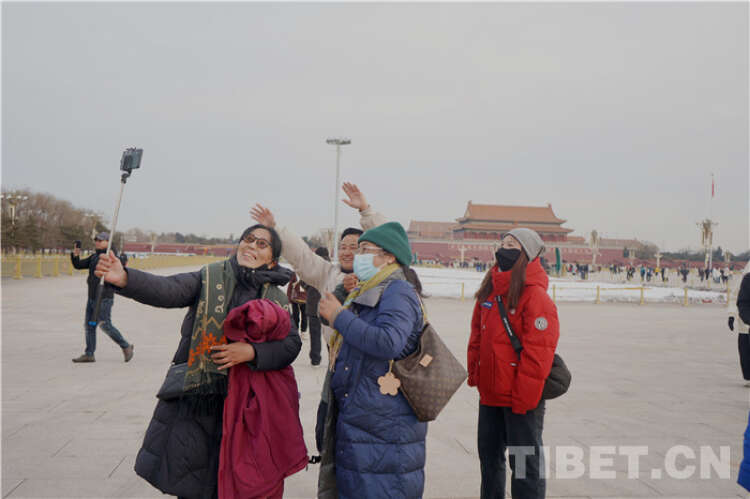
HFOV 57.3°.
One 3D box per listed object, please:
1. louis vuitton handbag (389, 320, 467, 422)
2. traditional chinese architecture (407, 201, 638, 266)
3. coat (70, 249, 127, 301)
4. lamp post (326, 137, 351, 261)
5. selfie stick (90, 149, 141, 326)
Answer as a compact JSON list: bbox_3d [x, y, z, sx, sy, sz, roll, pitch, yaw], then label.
[{"bbox_3d":[0.230,0.519,2.900,0.290,0.310,0.130,-36,15,-20],"label":"louis vuitton handbag"},{"bbox_3d":[77.076,-8.057,369.000,120.000,35.000,40.000,2,-1,-12],"label":"traditional chinese architecture"},{"bbox_3d":[-3.663,0.331,9.100,0.500,0.680,0.640,2,-1,-37],"label":"coat"},{"bbox_3d":[-7.109,-9.031,132.000,4.400,25.000,4.400,1,-1,0],"label":"lamp post"},{"bbox_3d":[-0.933,-0.043,2.450,0.130,0.650,0.075,13,0,39],"label":"selfie stick"}]

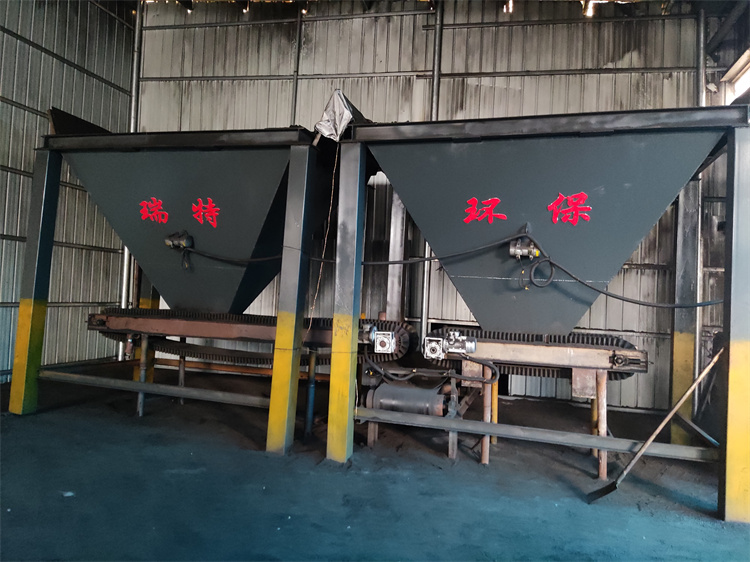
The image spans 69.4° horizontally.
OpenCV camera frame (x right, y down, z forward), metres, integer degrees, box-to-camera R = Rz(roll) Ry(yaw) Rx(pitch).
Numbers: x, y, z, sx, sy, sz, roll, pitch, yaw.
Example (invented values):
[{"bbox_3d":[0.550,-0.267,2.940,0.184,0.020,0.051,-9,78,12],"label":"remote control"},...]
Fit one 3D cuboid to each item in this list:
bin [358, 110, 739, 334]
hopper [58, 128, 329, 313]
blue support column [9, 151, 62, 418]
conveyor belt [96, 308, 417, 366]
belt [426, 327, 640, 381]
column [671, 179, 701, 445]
[{"bbox_3d":[1.609,-0.397,5.600,3.338,1.840,2.115,2,-2,19],"label":"bin"},{"bbox_3d":[-2.005,-0.549,6.730,3.256,1.847,2.115,3,-3,16],"label":"hopper"},{"bbox_3d":[-3.873,-0.007,6.210,0.193,2.964,0.193,3,-3,16],"label":"blue support column"},{"bbox_3d":[-1.447,0.640,6.402,3.931,0.447,0.863,3,-3,16],"label":"conveyor belt"},{"bbox_3d":[1.588,0.691,5.453,1.997,0.426,0.874,2,-2,19],"label":"belt"},{"bbox_3d":[3.414,0.372,5.990,0.193,2.891,0.193,2,-2,19],"label":"column"}]

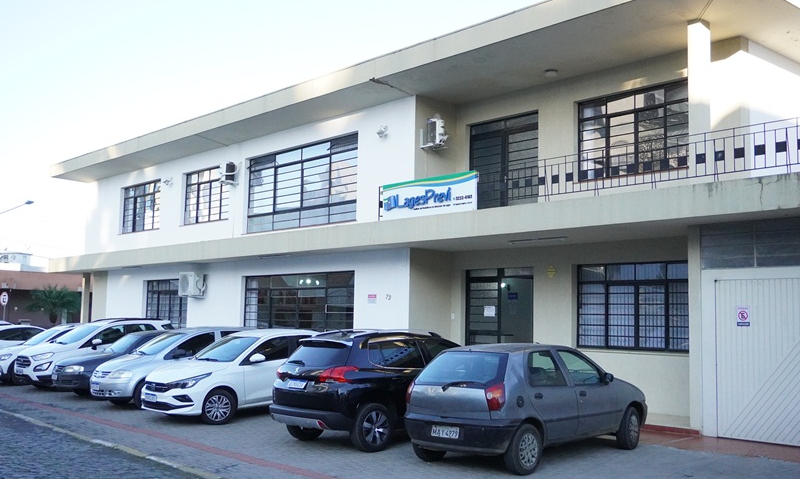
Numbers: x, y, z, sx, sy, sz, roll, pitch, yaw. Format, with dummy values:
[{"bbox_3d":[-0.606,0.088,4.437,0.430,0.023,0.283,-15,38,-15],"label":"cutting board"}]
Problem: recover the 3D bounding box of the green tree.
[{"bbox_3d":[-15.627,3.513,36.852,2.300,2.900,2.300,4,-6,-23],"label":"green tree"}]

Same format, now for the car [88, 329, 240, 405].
[{"bbox_3d":[-4.177,2.518,16.498,3.820,1.540,1.660,4,-6,-40],"label":"car"}]

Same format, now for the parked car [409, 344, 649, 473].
[{"bbox_3d":[1.810,2.095,10.910,1.650,1.440,3.750,-5,-7,44],"label":"parked car"}]

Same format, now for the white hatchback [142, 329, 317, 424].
[{"bbox_3d":[-2.517,2.402,14.886,4.200,1.500,1.740,4,-6,-40],"label":"white hatchback"}]

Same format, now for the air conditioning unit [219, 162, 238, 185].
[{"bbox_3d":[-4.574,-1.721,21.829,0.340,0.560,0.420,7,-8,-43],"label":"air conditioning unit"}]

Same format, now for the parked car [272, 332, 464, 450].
[{"bbox_3d":[0.113,2.156,12.398,4.160,1.570,1.770,4,-6,-41],"label":"parked car"}]

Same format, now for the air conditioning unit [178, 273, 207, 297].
[{"bbox_3d":[-5.739,1.272,22.704,0.310,0.650,0.820,7,-8,-43],"label":"air conditioning unit"}]

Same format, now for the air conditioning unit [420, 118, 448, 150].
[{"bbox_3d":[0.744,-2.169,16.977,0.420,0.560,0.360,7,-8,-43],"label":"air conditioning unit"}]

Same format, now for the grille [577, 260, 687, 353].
[{"bbox_3d":[4.079,1.174,14.416,0.100,1.550,2.300,7,-8,-43],"label":"grille"}]

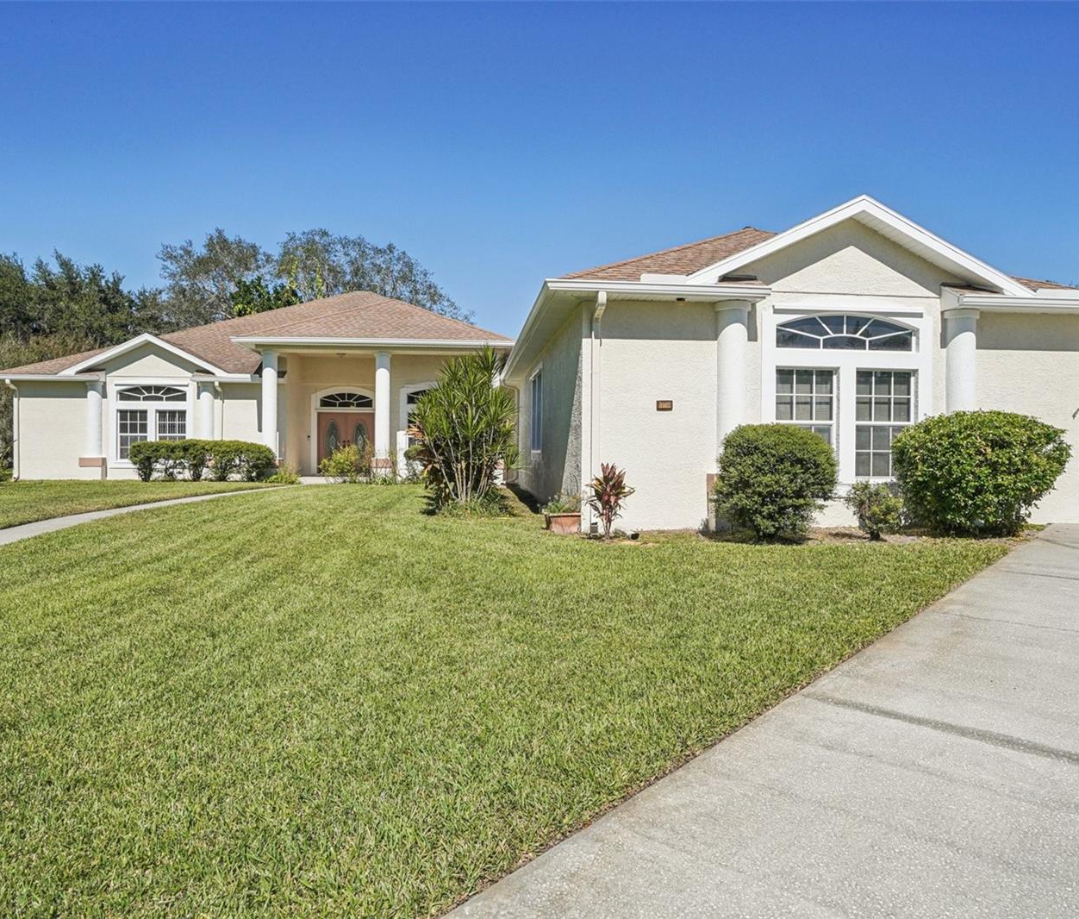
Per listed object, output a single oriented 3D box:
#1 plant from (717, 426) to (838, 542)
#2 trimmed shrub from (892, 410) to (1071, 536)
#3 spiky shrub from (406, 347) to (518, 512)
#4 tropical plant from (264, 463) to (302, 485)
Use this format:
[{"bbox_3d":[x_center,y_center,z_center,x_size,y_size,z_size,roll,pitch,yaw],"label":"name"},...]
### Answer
[{"bbox_3d":[2.944,0.282,8.600,1.430,1.450,1.400,0,1,-6],"label":"plant"},{"bbox_3d":[5.678,0.177,8.900,2.000,1.600,1.600,0,1,-6],"label":"trimmed shrub"},{"bbox_3d":[-1.478,-0.649,13.300,2.100,3.060,1.950,0,1,-6],"label":"spiky shrub"},{"bbox_3d":[-6.864,0.376,18.500,1.000,0.580,0.850,0,1,-6],"label":"tropical plant"}]

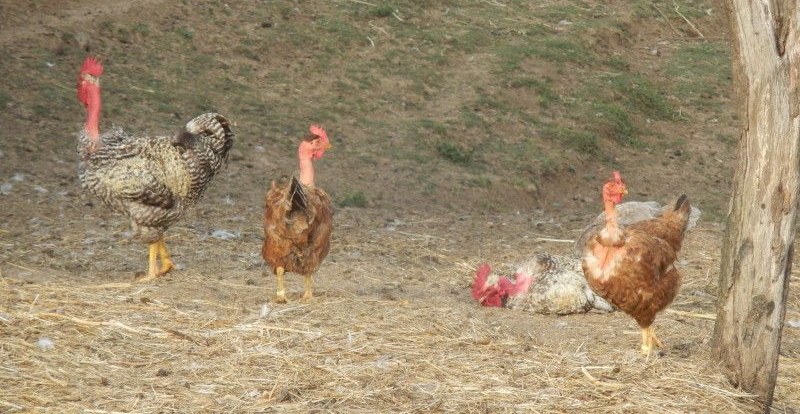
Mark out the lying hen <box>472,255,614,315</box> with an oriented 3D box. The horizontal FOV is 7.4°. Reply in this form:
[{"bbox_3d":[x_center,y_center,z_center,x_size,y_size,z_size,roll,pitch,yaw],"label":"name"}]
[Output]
[{"bbox_3d":[0.380,0.195,15.700,0.400,0.155,0.240,-2,5,-23],"label":"lying hen"}]

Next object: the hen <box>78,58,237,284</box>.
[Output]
[{"bbox_3d":[-0.646,-0.102,16.300,0.430,0.585,0.220,2,5,24],"label":"hen"}]

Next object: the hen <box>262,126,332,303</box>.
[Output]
[{"bbox_3d":[-0.261,0.019,15.700,0.185,0.440,0.350,1,5,12],"label":"hen"}]

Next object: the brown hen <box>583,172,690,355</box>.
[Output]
[{"bbox_3d":[0.559,0.137,14.700,0.200,0.430,0.350,4,7,41],"label":"brown hen"}]

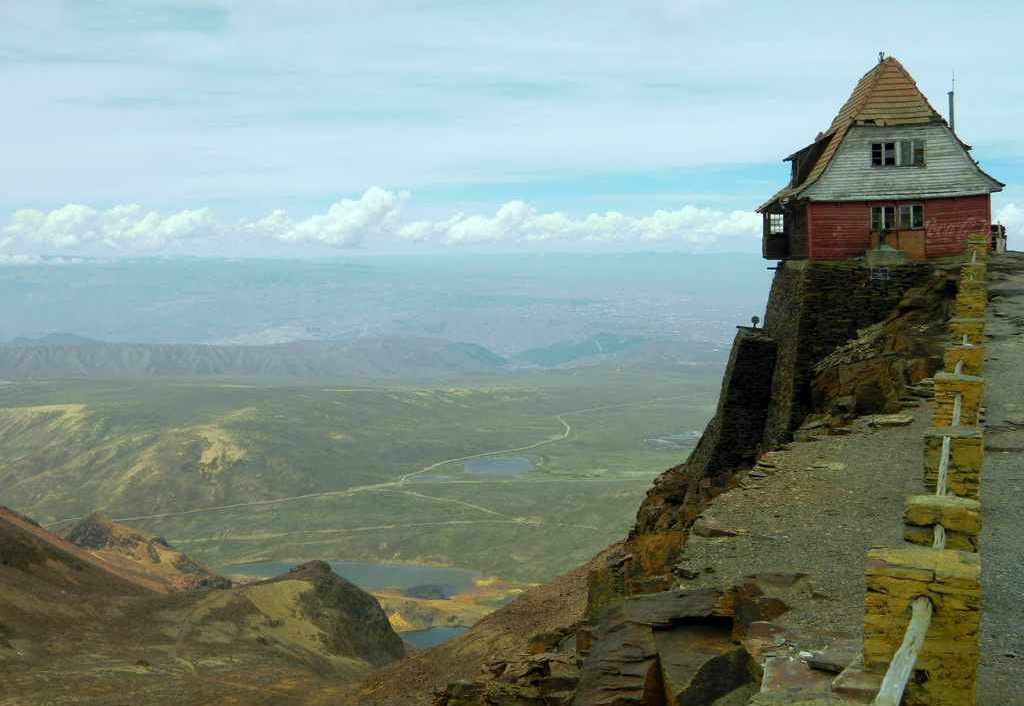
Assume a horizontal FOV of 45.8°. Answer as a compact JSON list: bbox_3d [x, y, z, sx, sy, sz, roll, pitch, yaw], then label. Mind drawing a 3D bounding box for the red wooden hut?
[{"bbox_3d":[15.365,-8.240,52.699,9.050,8.250,9.200,0,6,5],"label":"red wooden hut"}]

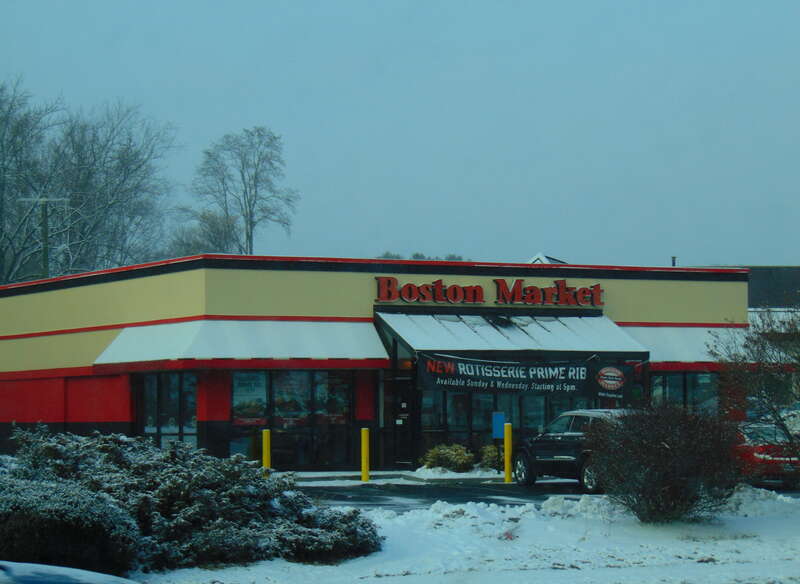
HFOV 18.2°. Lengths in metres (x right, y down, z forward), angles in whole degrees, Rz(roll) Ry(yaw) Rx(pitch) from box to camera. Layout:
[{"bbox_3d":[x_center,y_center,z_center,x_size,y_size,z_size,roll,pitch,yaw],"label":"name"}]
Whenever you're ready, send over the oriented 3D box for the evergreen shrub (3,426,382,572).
[{"bbox_3d":[-2.124,2.023,25.300,3.700,1.360,2.700,0,-3,0],"label":"evergreen shrub"}]

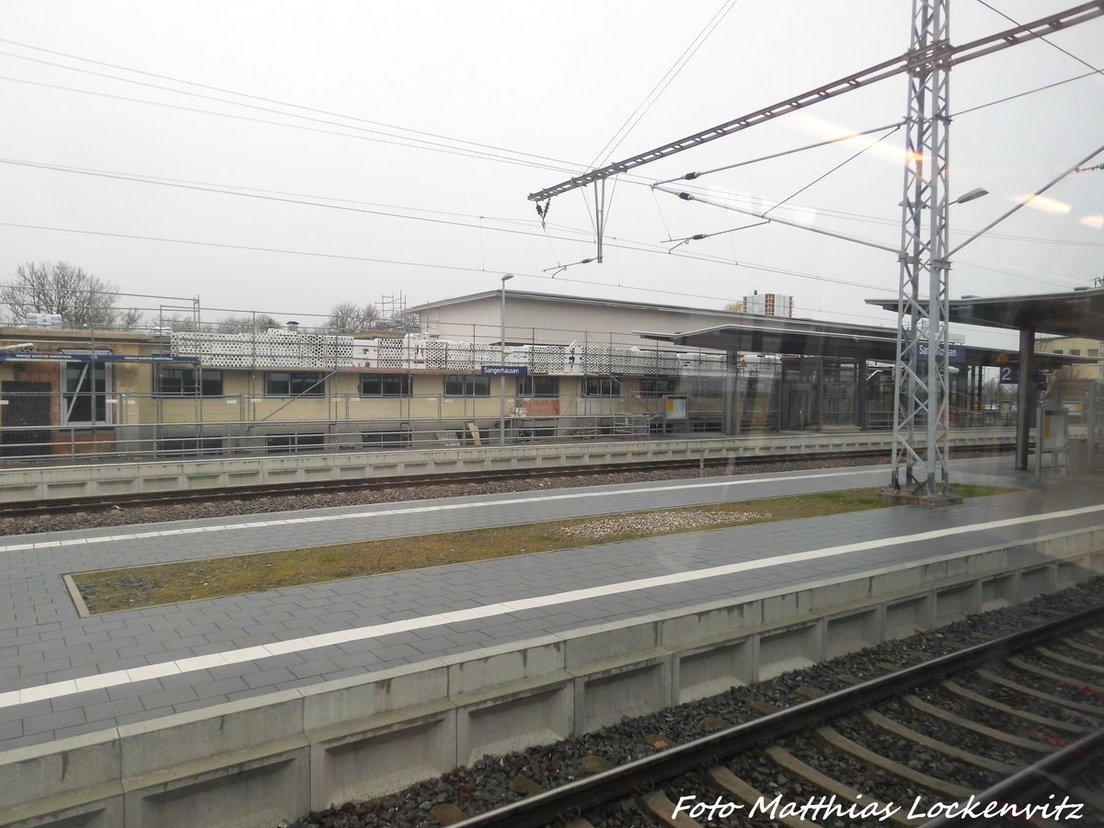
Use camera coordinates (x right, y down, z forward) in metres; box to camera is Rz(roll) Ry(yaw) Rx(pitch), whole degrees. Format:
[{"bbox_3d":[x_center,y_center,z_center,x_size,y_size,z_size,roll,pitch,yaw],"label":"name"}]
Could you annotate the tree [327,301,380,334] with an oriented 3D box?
[{"bbox_3d":[-17.600,-4.700,68.000,5.600,10.600,5.500,0,1,0],"label":"tree"}]

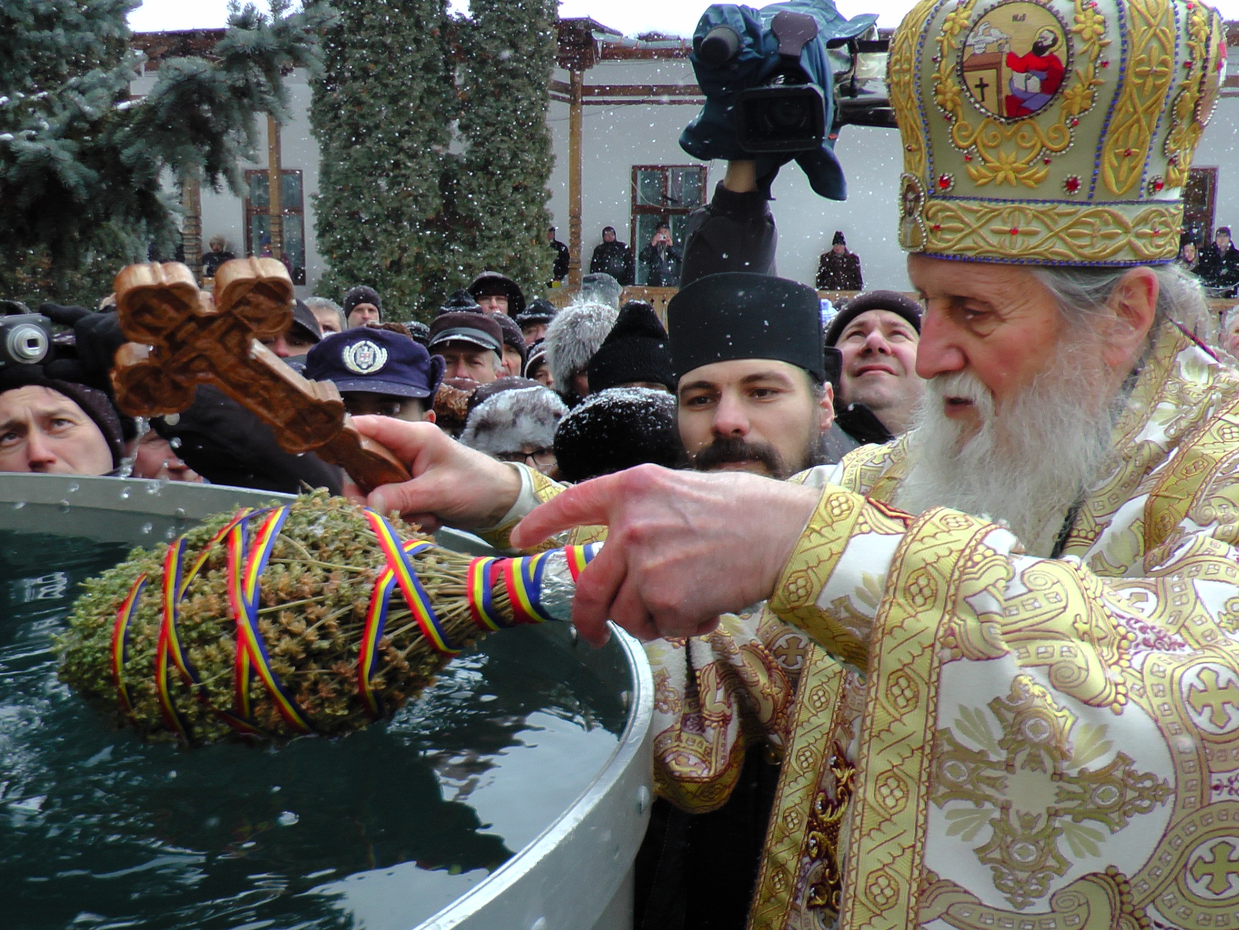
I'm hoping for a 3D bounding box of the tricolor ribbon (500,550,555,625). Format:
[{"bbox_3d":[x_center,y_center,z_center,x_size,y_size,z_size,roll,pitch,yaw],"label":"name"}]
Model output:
[{"bbox_3d":[-0.060,0.079,0.835,0.036,0.045,0.042,6,0,0],"label":"tricolor ribbon"}]

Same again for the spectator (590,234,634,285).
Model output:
[{"bbox_3d":[-0.137,-2.332,17.420,0.600,1.720,0.380,2,8,6],"label":"spectator"}]

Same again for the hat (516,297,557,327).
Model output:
[{"bbox_3d":[-0.395,-0.736,6.300,0.225,0.150,0.250,0,8,-5],"label":"hat"}]

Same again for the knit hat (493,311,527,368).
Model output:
[{"bbox_3d":[-0.436,-0.454,4.700,0.205,0.190,0.240,1,8,0],"label":"knit hat"}]

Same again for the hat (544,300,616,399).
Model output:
[{"bbox_3d":[-0.110,-0.365,4.000,0.250,0.270,0.270,1,8,0],"label":"hat"}]

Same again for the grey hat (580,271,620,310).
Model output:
[{"bbox_3d":[-0.086,-0.831,6.200,0.200,0.190,0.230,-1,8,-17],"label":"grey hat"}]

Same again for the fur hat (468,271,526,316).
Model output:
[{"bbox_3d":[-0.532,-0.743,5.600,0.250,0.200,0.260,1,8,3],"label":"fur hat"}]

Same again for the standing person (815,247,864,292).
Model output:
[{"bbox_3d":[2.840,-2.151,16.822,0.600,1.750,0.380,2,8,10],"label":"standing person"}]

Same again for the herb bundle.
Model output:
[{"bbox_3d":[-0.204,0.098,0.830,0.330,0.155,0.155,-6,0,0],"label":"herb bundle"}]

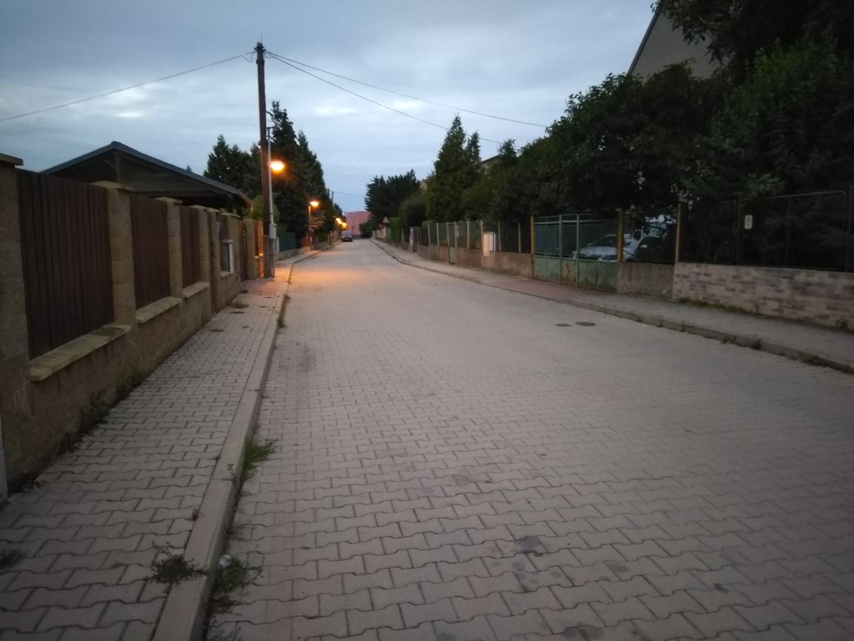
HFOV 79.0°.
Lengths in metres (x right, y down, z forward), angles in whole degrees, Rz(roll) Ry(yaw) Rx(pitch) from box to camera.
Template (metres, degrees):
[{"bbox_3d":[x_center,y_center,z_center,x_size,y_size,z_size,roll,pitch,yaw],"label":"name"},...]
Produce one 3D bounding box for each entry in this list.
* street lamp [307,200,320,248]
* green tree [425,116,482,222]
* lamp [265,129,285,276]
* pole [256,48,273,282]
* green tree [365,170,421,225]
[{"bbox_3d":[-8.796,-7.380,40.339,1.000,3.830,0.300,-2,9,-10],"label":"street lamp"},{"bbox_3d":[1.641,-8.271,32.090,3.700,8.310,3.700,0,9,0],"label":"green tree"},{"bbox_3d":[-5.035,-3.824,17.109,0.650,4.810,0.250,-2,9,-12],"label":"lamp"},{"bbox_3d":[-5.255,-5.041,16.810,0.360,7.360,0.380,-2,9,-12],"label":"pole"},{"bbox_3d":[-4.302,-13.848,64.617,7.000,9.400,6.500,0,9,0],"label":"green tree"}]

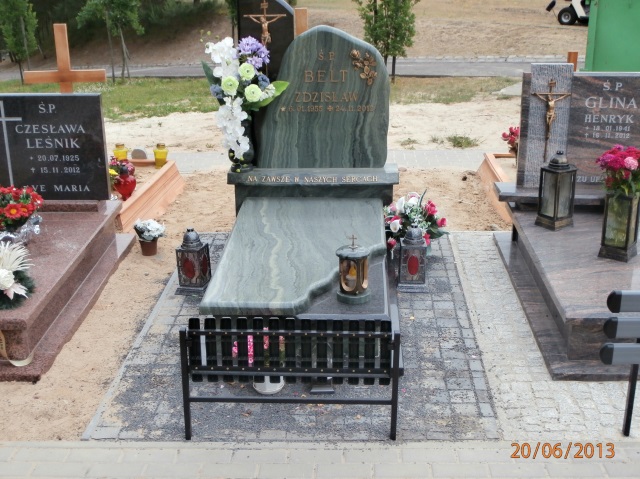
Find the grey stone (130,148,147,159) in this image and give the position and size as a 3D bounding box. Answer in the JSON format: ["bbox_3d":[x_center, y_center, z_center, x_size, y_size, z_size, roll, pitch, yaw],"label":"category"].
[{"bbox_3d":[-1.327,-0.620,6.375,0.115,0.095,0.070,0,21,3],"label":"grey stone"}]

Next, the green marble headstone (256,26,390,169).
[{"bbox_3d":[0.020,-0.796,4.872,0.745,0.793,0.085,0,19,1],"label":"green marble headstone"}]

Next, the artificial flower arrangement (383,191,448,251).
[{"bbox_3d":[0.539,-0.079,4.851,0.345,0.380,0.310,0,19,0],"label":"artificial flower arrangement"}]

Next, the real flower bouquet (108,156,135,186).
[{"bbox_3d":[-1.305,-0.413,5.667,0.200,0.249,0.190,0,19,0],"label":"real flower bouquet"}]

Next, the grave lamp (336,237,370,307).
[{"bbox_3d":[0.137,0.120,3.665,0.147,0.293,0.147,0,19,0],"label":"grave lamp"}]

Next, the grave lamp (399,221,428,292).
[{"bbox_3d":[0.492,0.090,4.567,0.165,0.361,0.165,1,19,4],"label":"grave lamp"}]

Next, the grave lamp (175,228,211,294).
[{"bbox_3d":[-0.668,0.104,4.564,0.165,0.336,0.165,-5,19,-15],"label":"grave lamp"}]

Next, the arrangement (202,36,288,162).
[{"bbox_3d":[-0.408,-0.755,4.759,0.460,0.694,0.300,0,19,0],"label":"arrangement"}]

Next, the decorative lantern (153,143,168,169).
[{"bbox_3d":[-1.147,-0.603,6.257,0.108,0.180,0.108,0,19,0],"label":"decorative lantern"}]

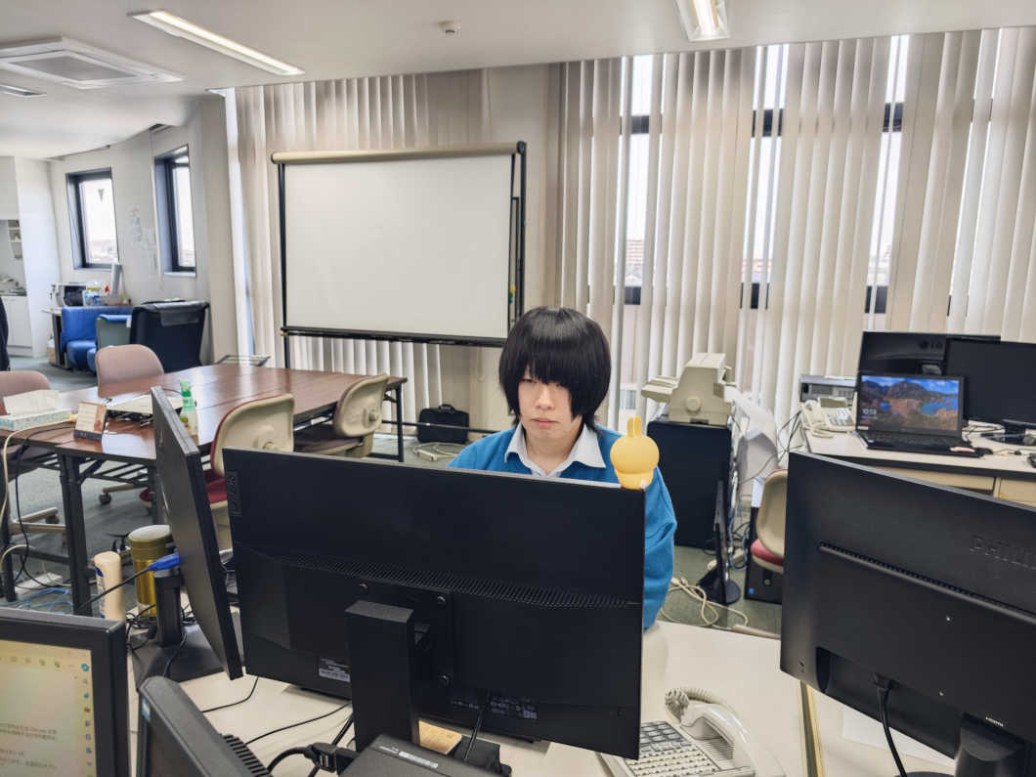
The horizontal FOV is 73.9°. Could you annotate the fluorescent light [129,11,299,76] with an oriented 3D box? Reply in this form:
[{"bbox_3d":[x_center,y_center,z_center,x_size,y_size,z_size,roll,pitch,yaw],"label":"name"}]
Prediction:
[{"bbox_3d":[-1.827,-2.160,4.359,0.230,0.080,1.250,4,10,19],"label":"fluorescent light"}]

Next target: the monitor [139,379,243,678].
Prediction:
[{"bbox_3d":[-0.564,0.233,1.075,0.185,0.385,0.520,-5,11,-32],"label":"monitor"}]

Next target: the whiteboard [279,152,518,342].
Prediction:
[{"bbox_3d":[-0.872,-0.965,4.736,1.753,1.242,0.080,4,10,17],"label":"whiteboard"}]

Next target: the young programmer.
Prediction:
[{"bbox_3d":[0.037,0.476,1.297,0.490,1.230,0.640,3,10,13],"label":"young programmer"}]

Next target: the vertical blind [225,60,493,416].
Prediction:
[{"bbox_3d":[-1.267,-0.968,5.280,2.173,2.650,0.110,4,10,17],"label":"vertical blind"}]

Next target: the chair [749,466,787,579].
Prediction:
[{"bbox_3d":[0.941,0.577,2.073,0.520,0.820,0.560,4,10,19],"label":"chair"}]

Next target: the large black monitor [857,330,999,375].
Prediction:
[{"bbox_3d":[1.681,-0.034,2.850,0.510,0.385,0.180,3,10,10],"label":"large black monitor"}]

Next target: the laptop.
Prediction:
[{"bbox_3d":[1.473,0.090,2.542,0.357,0.245,0.253,4,10,17],"label":"laptop"}]

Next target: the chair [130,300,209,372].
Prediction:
[{"bbox_3d":[-3.674,-0.410,7.243,0.650,0.900,0.680,6,11,30],"label":"chair"}]

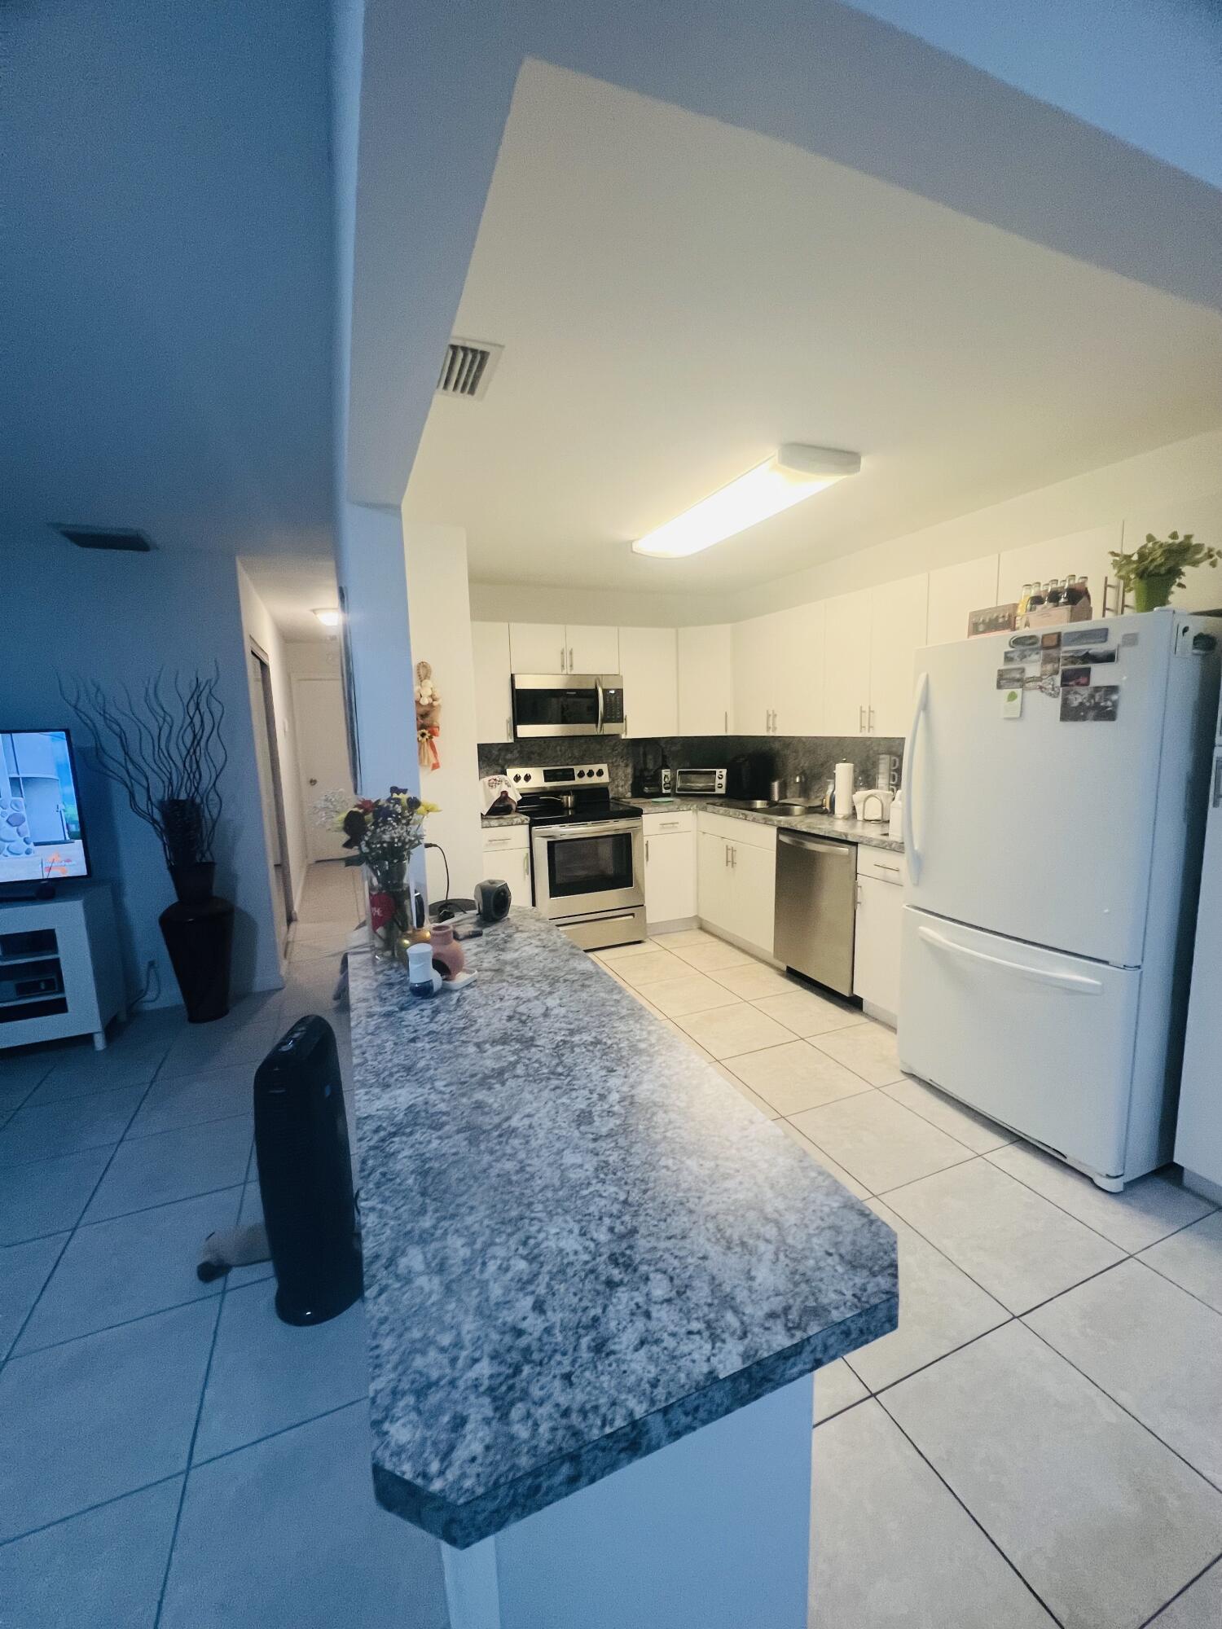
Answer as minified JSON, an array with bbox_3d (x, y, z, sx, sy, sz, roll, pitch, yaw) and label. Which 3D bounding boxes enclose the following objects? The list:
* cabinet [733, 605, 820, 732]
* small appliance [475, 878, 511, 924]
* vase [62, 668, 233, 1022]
[{"bbox_3d":[1.181,-0.886,3.955,0.310,0.755,0.904,-4,8,-23],"label":"cabinet"},{"bbox_3d":[-0.335,0.239,1.740,0.062,0.104,0.092,3,9,27],"label":"small appliance"},{"bbox_3d":[-2.229,0.158,3.040,0.630,1.795,0.380,-4,8,-23],"label":"vase"}]

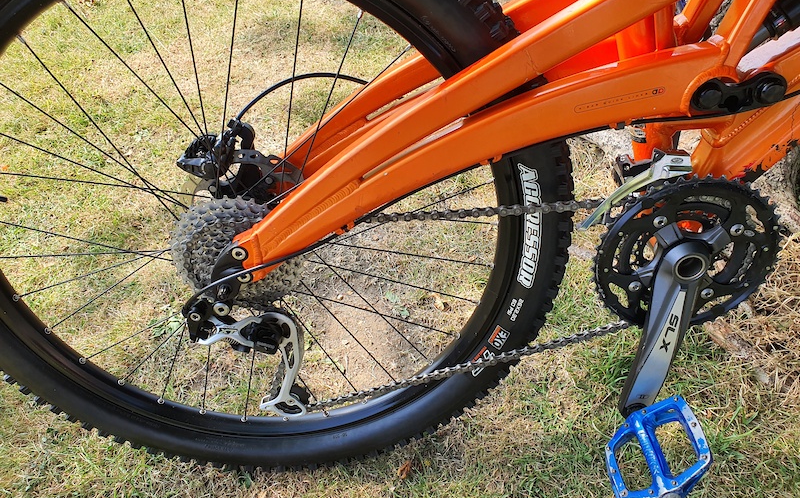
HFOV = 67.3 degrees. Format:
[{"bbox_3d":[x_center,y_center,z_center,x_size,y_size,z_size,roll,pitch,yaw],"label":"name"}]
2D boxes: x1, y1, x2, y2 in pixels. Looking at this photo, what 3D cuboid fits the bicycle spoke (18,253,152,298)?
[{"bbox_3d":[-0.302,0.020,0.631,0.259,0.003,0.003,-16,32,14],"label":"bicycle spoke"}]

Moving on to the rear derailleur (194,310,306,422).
[{"bbox_3d":[-0.158,0.122,0.647,0.108,0.188,0.060,0,33,-2],"label":"rear derailleur"}]

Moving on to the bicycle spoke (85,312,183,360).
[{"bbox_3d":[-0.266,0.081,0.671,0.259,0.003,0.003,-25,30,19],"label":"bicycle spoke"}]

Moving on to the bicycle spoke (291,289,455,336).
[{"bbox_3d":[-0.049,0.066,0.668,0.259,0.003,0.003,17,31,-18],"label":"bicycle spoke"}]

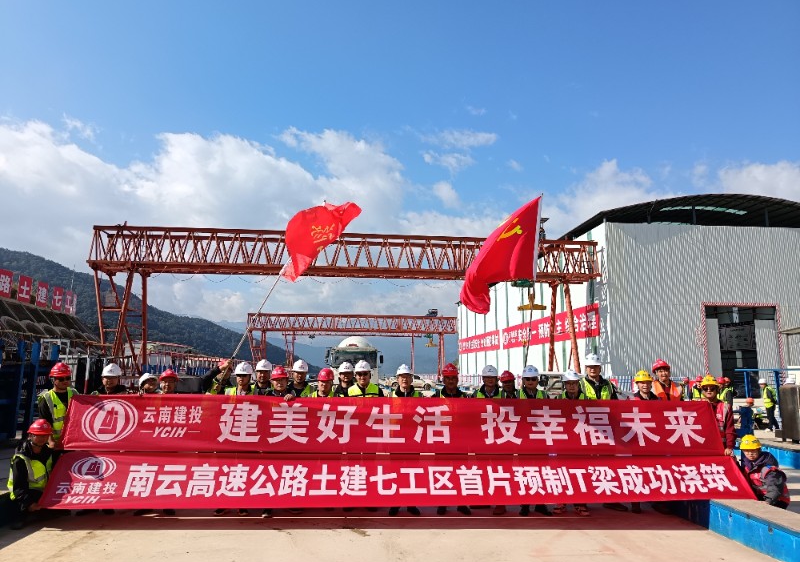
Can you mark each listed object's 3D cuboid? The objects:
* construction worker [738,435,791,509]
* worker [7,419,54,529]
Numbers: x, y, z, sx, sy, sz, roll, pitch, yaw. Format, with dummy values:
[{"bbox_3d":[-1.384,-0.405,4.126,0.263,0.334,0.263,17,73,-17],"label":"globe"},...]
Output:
[{"bbox_3d":[4.046,2.218,6.174,0.600,0.987,0.650,-5,-11,29],"label":"construction worker"},{"bbox_3d":[-4.153,2.169,6.334,0.580,1.134,0.680,5,-10,-26],"label":"worker"}]

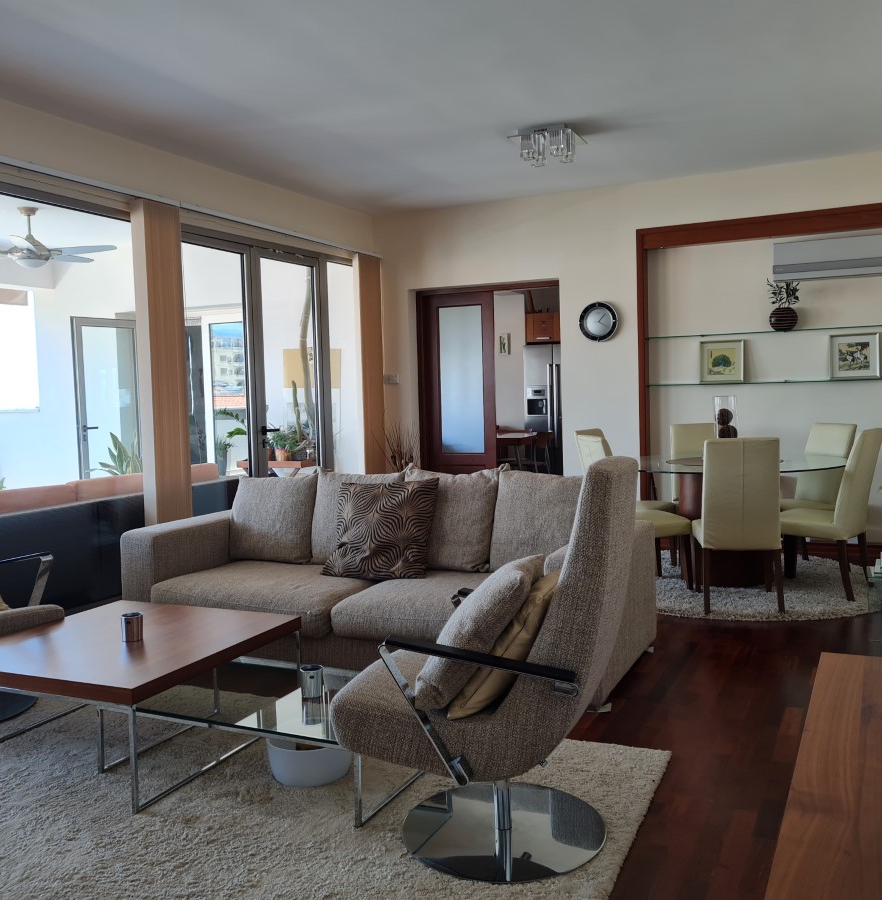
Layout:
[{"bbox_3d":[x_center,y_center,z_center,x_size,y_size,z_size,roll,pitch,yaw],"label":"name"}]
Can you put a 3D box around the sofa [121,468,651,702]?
[{"bbox_3d":[-0.296,0.566,4.397,2.434,0.890,1.033,0,4,25],"label":"sofa"}]

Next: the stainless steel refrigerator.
[{"bbox_3d":[1.564,-0.336,10.703,0.910,1.780,0.720,0,4,25],"label":"stainless steel refrigerator"}]

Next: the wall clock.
[{"bbox_3d":[1.240,-1.005,7.079,0.315,0.315,0.050,0,4,25],"label":"wall clock"}]

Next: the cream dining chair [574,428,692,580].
[{"bbox_3d":[1.197,0.387,5.686,0.573,0.971,0.438,-3,4,-16],"label":"cream dining chair"}]

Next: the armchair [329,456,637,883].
[{"bbox_3d":[0.141,0.555,2.545,0.791,1.073,0.641,0,4,20],"label":"armchair"}]

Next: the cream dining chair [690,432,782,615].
[{"bbox_3d":[1.684,0.407,5.119,0.438,0.971,0.573,-1,3,11],"label":"cream dining chair"}]

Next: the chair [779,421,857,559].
[{"bbox_3d":[2.396,0.317,6.068,0.600,0.975,0.460,-3,4,-15],"label":"chair"}]

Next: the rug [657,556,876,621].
[{"bbox_3d":[1.869,0.838,5.821,1.980,0.036,1.980,0,4,25],"label":"rug"}]

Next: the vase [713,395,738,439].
[{"bbox_3d":[1.839,-0.132,5.817,0.145,0.420,0.145,0,4,25],"label":"vase"}]

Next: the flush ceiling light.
[{"bbox_3d":[0.645,-1.815,5.419,0.382,0.162,0.382,0,4,26],"label":"flush ceiling light"}]

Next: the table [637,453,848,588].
[{"bbox_3d":[1.827,0.457,5.867,1.510,0.755,1.510,0,4,25],"label":"table"}]

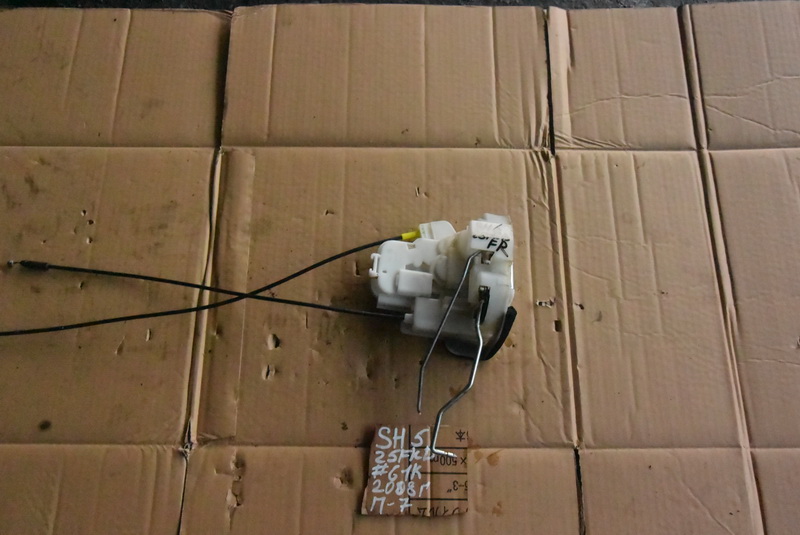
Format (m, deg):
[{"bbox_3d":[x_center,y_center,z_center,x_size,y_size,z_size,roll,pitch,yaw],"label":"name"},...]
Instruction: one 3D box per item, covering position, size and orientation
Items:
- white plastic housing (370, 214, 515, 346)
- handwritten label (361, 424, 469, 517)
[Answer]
[{"bbox_3d":[0.045,0.013,0.880,0.154,0.085,0.128,0,69,0],"label":"white plastic housing"},{"bbox_3d":[0.017,0.219,0.843,0.113,0.008,0.095,0,69,0],"label":"handwritten label"}]

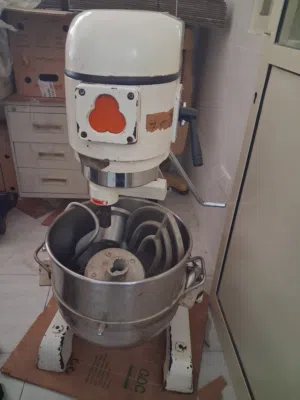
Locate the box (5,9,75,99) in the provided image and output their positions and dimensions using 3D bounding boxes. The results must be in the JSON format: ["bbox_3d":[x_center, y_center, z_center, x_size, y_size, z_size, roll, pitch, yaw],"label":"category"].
[{"bbox_3d":[-0.588,-0.888,1.909,0.375,0.440,0.400,1,30,-5],"label":"box"}]

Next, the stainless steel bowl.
[{"bbox_3d":[-0.090,0.245,0.956,0.464,0.360,0.401,7,30,5],"label":"stainless steel bowl"}]

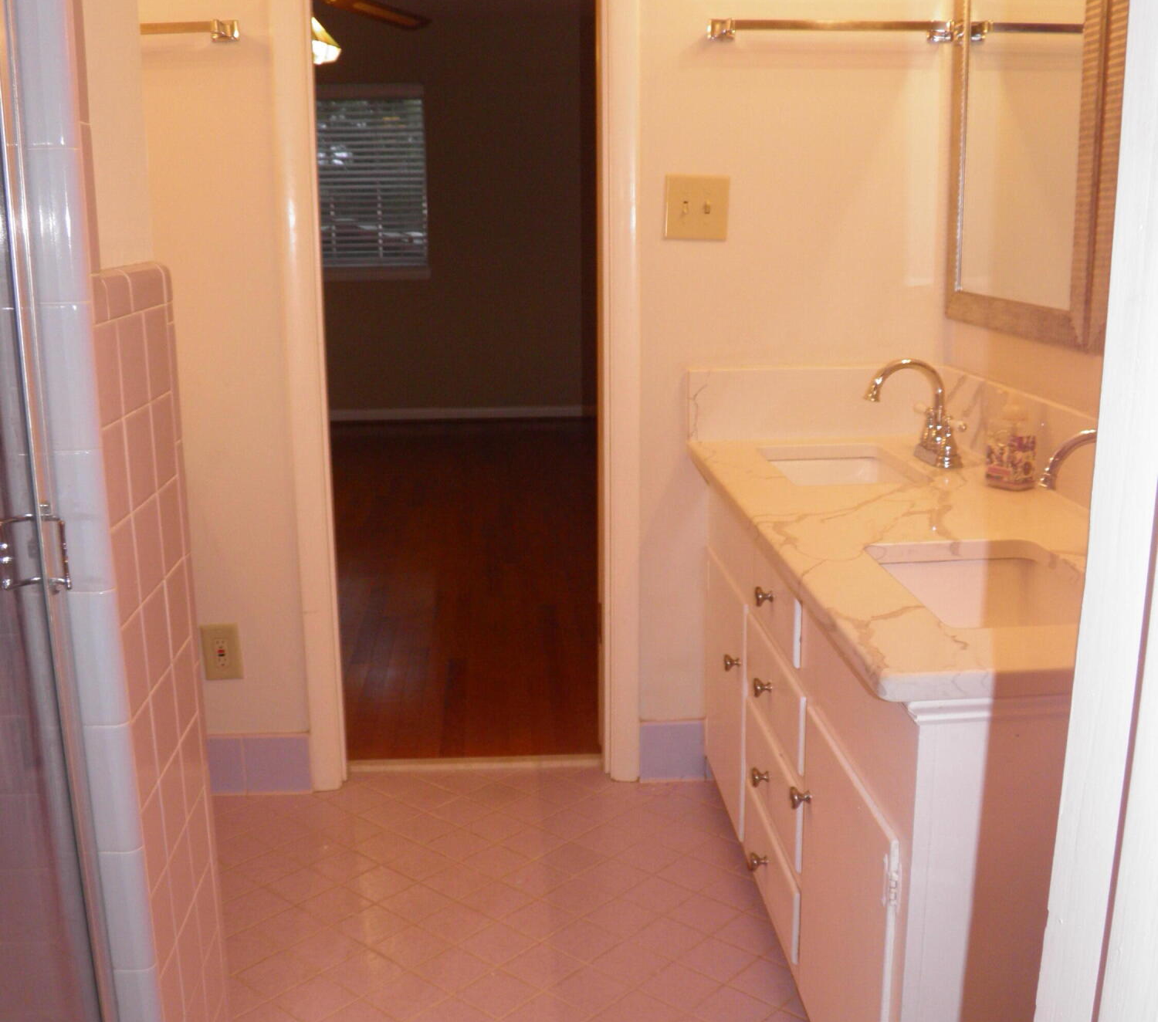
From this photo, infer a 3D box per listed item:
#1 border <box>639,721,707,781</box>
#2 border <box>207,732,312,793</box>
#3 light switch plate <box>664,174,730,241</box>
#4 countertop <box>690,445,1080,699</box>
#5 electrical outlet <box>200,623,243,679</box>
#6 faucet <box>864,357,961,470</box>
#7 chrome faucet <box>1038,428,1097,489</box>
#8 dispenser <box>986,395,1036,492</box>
[{"bbox_3d":[0.224,0.573,2.963,0.164,0.149,0.013,-1,13,-3],"label":"border"},{"bbox_3d":[-0.749,0.596,2.917,0.247,0.146,0.013,-1,13,-3],"label":"border"},{"bbox_3d":[0.254,-0.653,2.692,0.137,0.132,0.014,-1,13,-3],"label":"light switch plate"},{"bbox_3d":[0.576,0.024,2.090,0.585,0.036,1.505,-1,13,-3],"label":"countertop"},{"bbox_3d":[-0.816,0.323,2.855,0.082,0.131,0.010,-1,13,-3],"label":"electrical outlet"},{"bbox_3d":[0.671,-0.205,2.544,0.195,0.214,0.220,-1,13,-3],"label":"faucet"},{"bbox_3d":[0.717,-0.013,1.681,0.195,0.214,0.220,-1,13,-3],"label":"chrome faucet"},{"bbox_3d":[0.795,-0.128,2.296,0.057,0.168,0.076,-9,15,-32],"label":"dispenser"}]

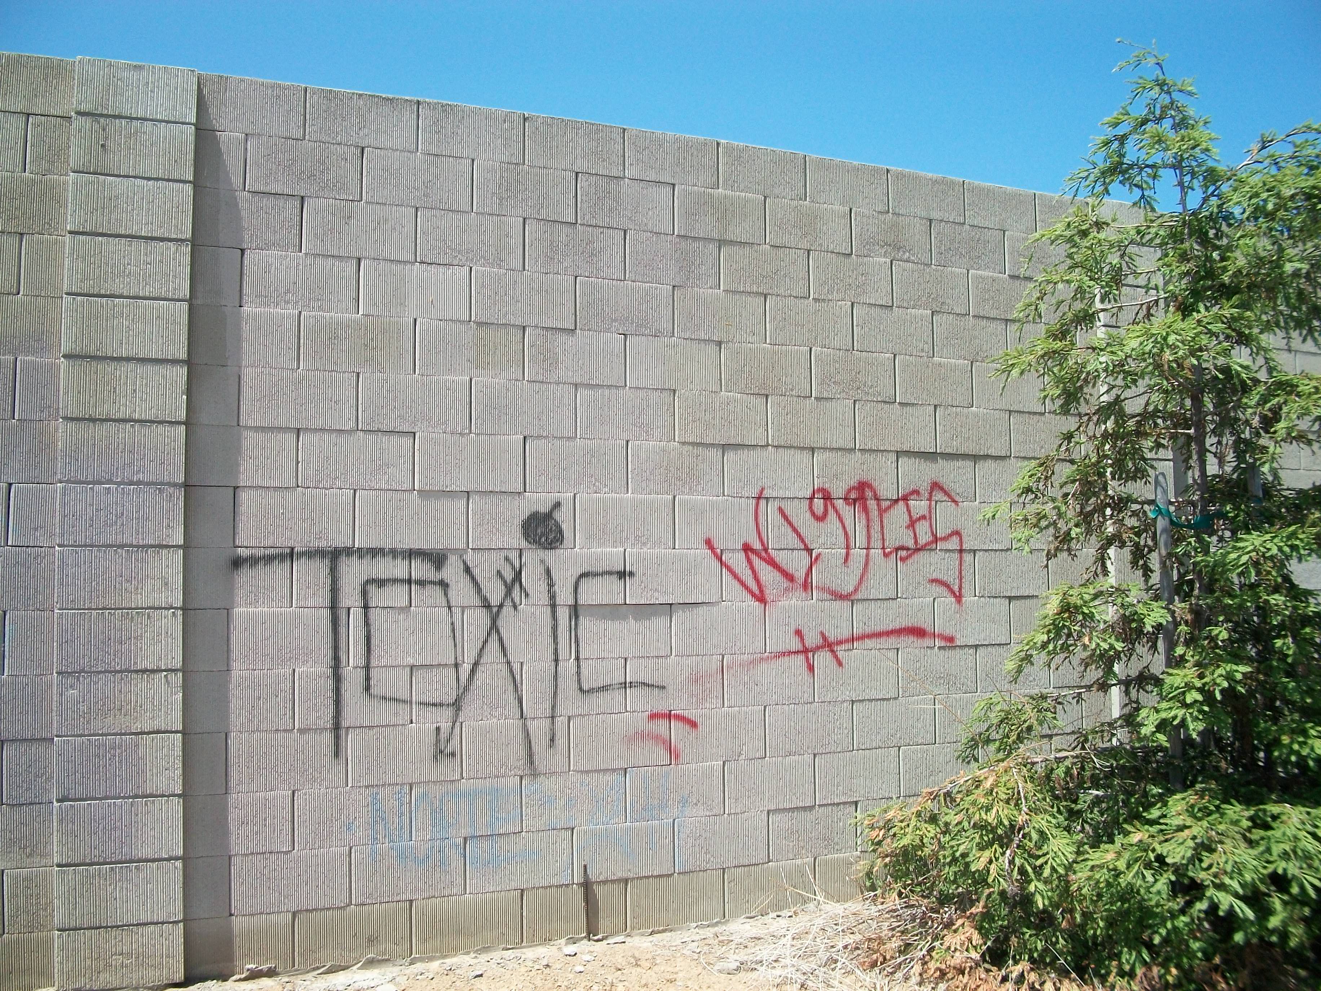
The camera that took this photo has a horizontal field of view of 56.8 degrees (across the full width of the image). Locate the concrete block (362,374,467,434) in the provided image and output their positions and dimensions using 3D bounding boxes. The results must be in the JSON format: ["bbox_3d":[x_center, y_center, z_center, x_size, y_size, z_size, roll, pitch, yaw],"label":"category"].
[{"bbox_3d":[-0.915,-0.324,4.432,0.398,0.200,0.175,1,-4,-22],"label":"concrete block"}]

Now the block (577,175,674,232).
[{"bbox_3d":[-0.165,-1.117,4.769,0.397,0.197,0.170,1,-4,-23],"label":"block"}]

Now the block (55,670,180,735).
[{"bbox_3d":[-1.755,0.661,3.958,0.385,0.197,0.200,1,-4,-23],"label":"block"}]

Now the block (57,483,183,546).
[{"bbox_3d":[-1.815,0.073,4.121,0.388,0.196,0.220,1,-4,-23],"label":"block"}]

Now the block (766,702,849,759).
[{"bbox_3d":[0.561,0.934,4.955,0.397,0.197,0.170,1,-4,-23],"label":"block"}]

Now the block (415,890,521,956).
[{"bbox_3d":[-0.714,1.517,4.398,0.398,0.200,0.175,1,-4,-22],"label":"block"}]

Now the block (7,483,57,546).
[{"bbox_3d":[-1.996,0.066,3.965,0.190,0.200,0.175,1,-4,-22],"label":"block"}]

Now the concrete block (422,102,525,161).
[{"bbox_3d":[-0.719,-1.312,4.513,0.398,0.198,0.170,1,-4,-24],"label":"concrete block"}]

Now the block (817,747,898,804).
[{"bbox_3d":[0.766,1.141,5.046,0.395,0.195,0.175,1,-3,-24],"label":"block"}]

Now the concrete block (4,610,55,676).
[{"bbox_3d":[-1.977,0.461,3.862,0.170,0.195,0.175,1,-3,-24],"label":"concrete block"}]

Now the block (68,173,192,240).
[{"bbox_3d":[-1.758,-0.932,4.055,0.385,0.197,0.200,1,-4,-23],"label":"block"}]

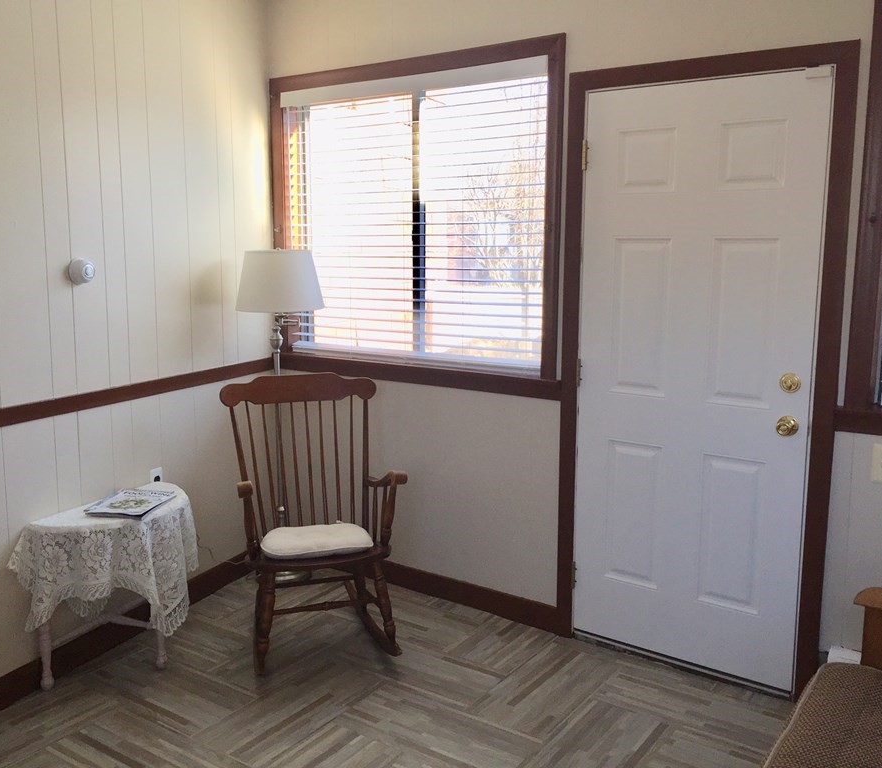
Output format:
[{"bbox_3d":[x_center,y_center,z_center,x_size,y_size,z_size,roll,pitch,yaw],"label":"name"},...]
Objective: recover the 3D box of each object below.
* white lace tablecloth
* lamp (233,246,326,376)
[{"bbox_3d":[-1.124,0.662,3.064,0.360,0.460,0.690,4,9,24],"label":"white lace tablecloth"},{"bbox_3d":[-0.719,0.152,3.851,0.395,1.500,0.395,6,10,34],"label":"lamp"}]

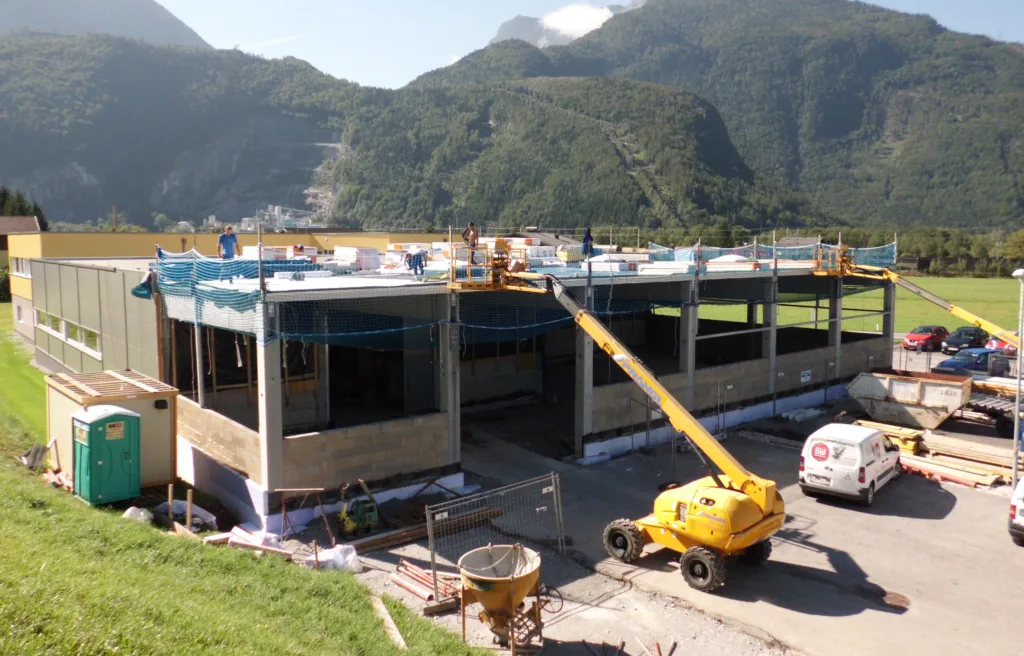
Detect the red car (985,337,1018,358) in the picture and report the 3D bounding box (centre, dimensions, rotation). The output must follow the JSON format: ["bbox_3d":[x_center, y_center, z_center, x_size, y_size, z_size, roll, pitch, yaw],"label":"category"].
[{"bbox_3d":[30.400,1.010,47.181,1.700,1.450,4.000,6,9,42],"label":"red car"}]

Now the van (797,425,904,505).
[{"bbox_3d":[10.162,3.836,22.743,1.820,1.810,4.380,6,9,40],"label":"van"}]

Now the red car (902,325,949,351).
[{"bbox_3d":[27.100,0.629,50.157,1.710,1.450,4.100,7,10,44],"label":"red car"}]

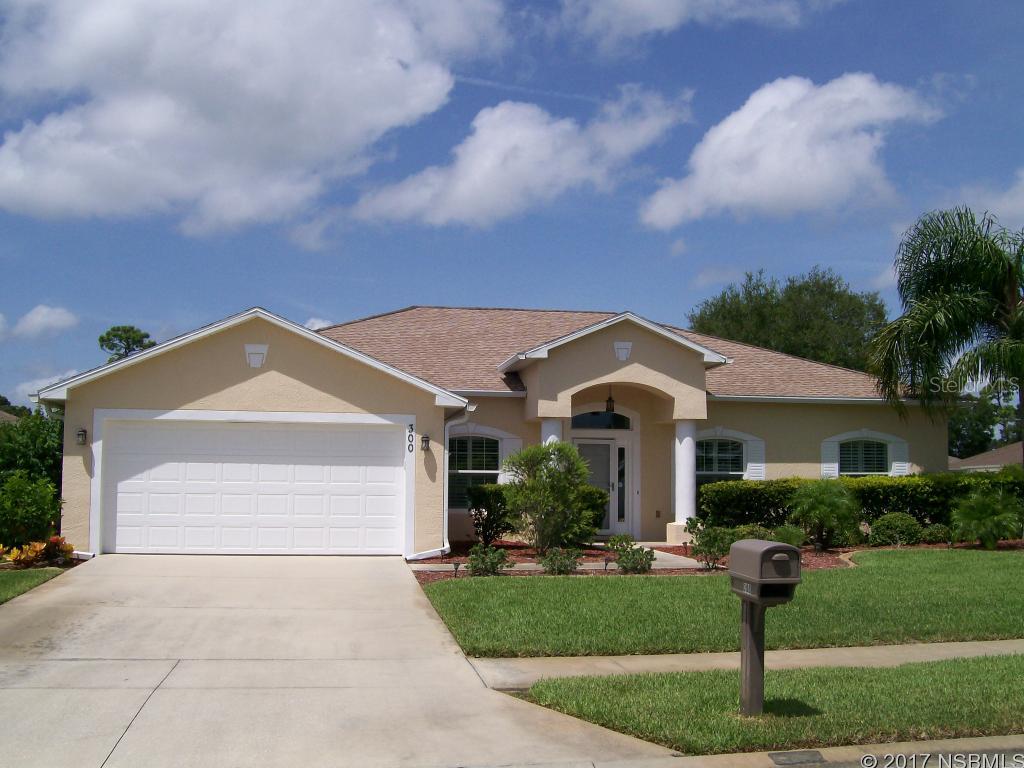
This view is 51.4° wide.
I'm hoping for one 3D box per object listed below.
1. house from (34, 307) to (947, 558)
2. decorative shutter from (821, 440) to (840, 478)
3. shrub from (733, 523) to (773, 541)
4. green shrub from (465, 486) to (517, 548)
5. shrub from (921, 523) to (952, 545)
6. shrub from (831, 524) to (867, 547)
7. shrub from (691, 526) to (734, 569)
[{"bbox_3d":[0.428,0.642,25.014,17.500,5.300,14.950,1,-3,-6],"label":"house"},{"bbox_3d":[7.063,2.026,23.579,0.420,1.500,0.070,1,-5,-10],"label":"decorative shutter"},{"bbox_3d":[4.810,2.990,21.300,0.850,0.500,0.800,1,-5,-10],"label":"shrub"},{"bbox_3d":[-0.376,2.461,20.052,0.990,1.133,0.941,1,-3,-6],"label":"green shrub"},{"bbox_3d":[8.859,3.111,22.227,0.692,0.439,0.692,1,-3,-6],"label":"shrub"},{"bbox_3d":[6.726,3.015,21.287,0.738,0.410,0.738,1,-3,-6],"label":"shrub"},{"bbox_3d":[3.126,2.526,16.592,0.660,0.669,0.660,1,-3,-6],"label":"shrub"}]

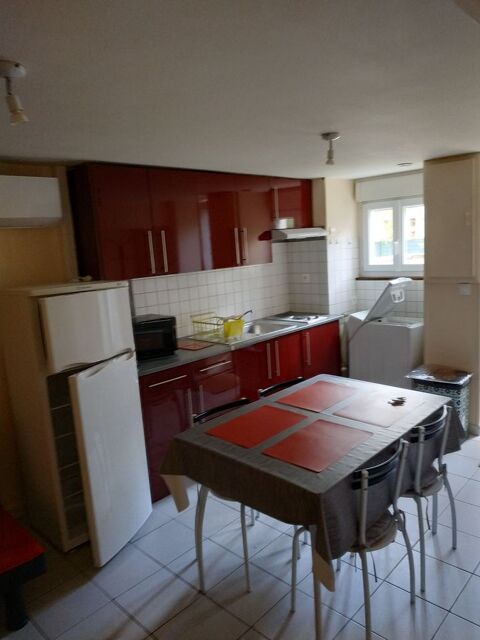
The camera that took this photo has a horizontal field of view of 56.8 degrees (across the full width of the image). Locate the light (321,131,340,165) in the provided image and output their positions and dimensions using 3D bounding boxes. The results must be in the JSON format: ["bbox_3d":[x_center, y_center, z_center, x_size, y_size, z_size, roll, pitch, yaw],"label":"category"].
[{"bbox_3d":[0.519,-0.965,2.532,0.110,0.160,0.110,-4,9,0],"label":"light"}]

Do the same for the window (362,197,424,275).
[{"bbox_3d":[1.543,-0.817,4.353,0.771,0.718,0.081,5,13,45],"label":"window"}]

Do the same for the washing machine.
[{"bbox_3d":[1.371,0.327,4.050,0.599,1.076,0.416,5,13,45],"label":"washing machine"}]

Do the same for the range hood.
[{"bbox_3d":[0.439,-0.807,4.208,0.528,0.107,0.619,5,13,45],"label":"range hood"}]

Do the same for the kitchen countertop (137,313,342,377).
[{"bbox_3d":[-0.035,0.137,3.741,0.660,0.041,2.274,5,13,45],"label":"kitchen countertop"}]

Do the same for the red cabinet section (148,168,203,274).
[{"bbox_3d":[-0.555,-0.709,3.271,0.417,0.716,0.310,-13,13,-43],"label":"red cabinet section"}]

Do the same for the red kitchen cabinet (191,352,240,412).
[{"bbox_3d":[-0.379,0.654,3.444,0.619,0.853,0.401,5,13,45],"label":"red kitchen cabinet"}]

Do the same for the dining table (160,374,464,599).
[{"bbox_3d":[0.409,0.844,2.223,0.858,0.766,1.238,5,13,45],"label":"dining table"}]

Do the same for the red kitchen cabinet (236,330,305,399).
[{"bbox_3d":[0.054,0.556,3.871,0.619,0.853,0.832,5,13,45],"label":"red kitchen cabinet"}]

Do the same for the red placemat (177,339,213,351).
[{"bbox_3d":[-0.382,0.198,3.353,0.310,0.012,0.215,4,12,39],"label":"red placemat"}]

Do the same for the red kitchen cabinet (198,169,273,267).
[{"bbox_3d":[-0.147,-0.813,3.754,0.355,0.736,0.812,5,13,45],"label":"red kitchen cabinet"}]

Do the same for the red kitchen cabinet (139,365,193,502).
[{"bbox_3d":[-0.663,0.718,3.164,0.619,0.853,0.406,5,13,45],"label":"red kitchen cabinet"}]

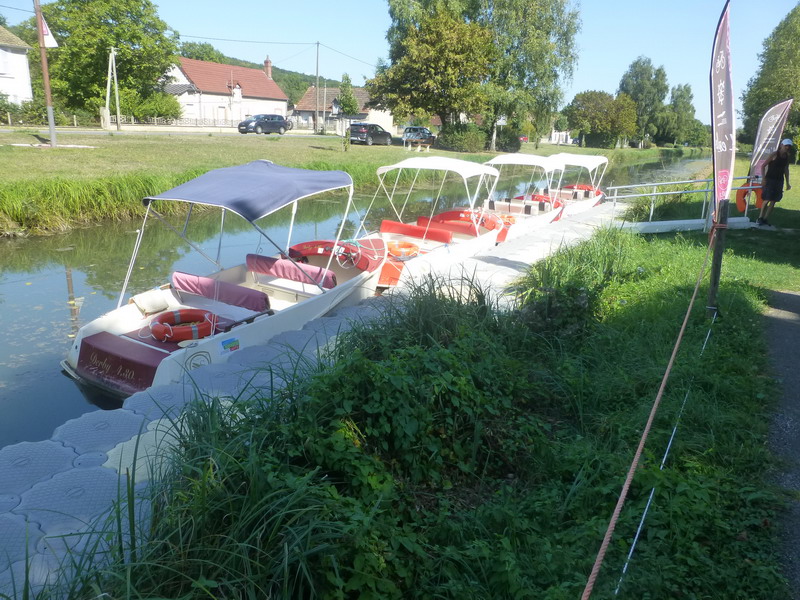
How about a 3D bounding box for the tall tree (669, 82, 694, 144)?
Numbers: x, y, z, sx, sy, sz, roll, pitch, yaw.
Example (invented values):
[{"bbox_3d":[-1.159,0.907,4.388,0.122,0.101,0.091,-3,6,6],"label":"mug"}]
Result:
[{"bbox_3d":[62.079,-40.687,127.421,5.800,14.000,5.800,13,19,28],"label":"tall tree"}]

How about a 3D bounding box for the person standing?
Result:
[{"bbox_3d":[8.019,-2.492,12.345,0.540,1.750,0.400,-2,18,-19],"label":"person standing"}]

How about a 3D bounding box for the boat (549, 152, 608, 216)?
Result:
[{"bbox_3d":[4.926,-3.404,17.373,1.650,2.030,4.300,11,18,27],"label":"boat"}]

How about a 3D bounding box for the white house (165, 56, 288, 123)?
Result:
[{"bbox_3d":[-19.115,-21.911,61.187,7.300,7.400,14.300,11,18,27],"label":"white house"}]

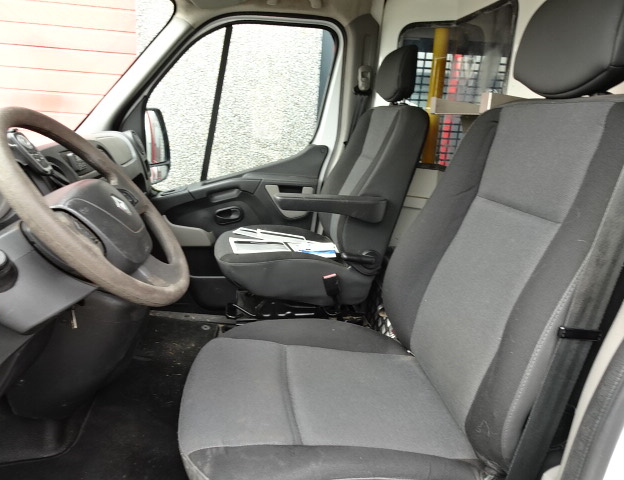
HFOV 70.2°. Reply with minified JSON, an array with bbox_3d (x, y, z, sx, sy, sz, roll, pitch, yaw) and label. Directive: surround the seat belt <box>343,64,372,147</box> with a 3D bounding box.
[{"bbox_3d":[0.217,-0.630,2.070,0.115,0.360,0.070,-1,16,-9],"label":"seat belt"}]

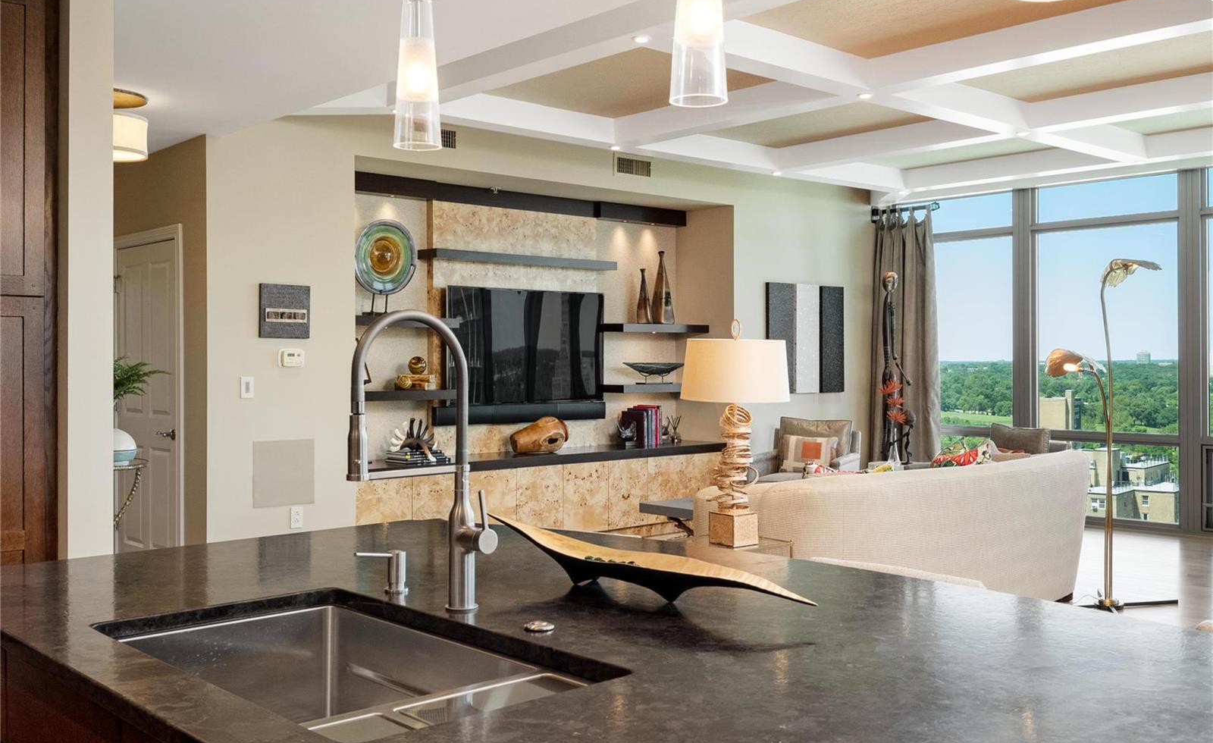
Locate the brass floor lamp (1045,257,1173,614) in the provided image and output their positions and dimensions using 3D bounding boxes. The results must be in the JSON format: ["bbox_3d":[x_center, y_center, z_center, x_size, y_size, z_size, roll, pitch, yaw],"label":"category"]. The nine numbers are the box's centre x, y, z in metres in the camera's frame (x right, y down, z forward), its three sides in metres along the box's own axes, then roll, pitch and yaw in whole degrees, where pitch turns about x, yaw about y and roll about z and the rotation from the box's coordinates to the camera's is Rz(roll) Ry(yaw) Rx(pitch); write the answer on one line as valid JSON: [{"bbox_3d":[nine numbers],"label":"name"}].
[{"bbox_3d":[2.678,0.329,6.492,0.660,1.860,0.420,0,1,21],"label":"brass floor lamp"}]

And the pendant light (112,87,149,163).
[{"bbox_3d":[-2.455,-1.169,5.760,0.530,0.270,0.530,0,1,0],"label":"pendant light"}]

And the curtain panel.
[{"bbox_3d":[2.611,-0.110,10.622,0.160,2.660,0.700,0,1,-42],"label":"curtain panel"}]

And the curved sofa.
[{"bbox_3d":[1.480,0.863,6.100,2.500,0.830,1.100,-1,1,-42],"label":"curved sofa"}]

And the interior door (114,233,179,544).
[{"bbox_3d":[-2.768,0.258,7.303,0.045,2.035,0.915,0,0,-42],"label":"interior door"}]

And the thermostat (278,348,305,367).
[{"bbox_3d":[-1.841,-0.077,7.092,0.158,0.108,0.035,0,1,-42],"label":"thermostat"}]

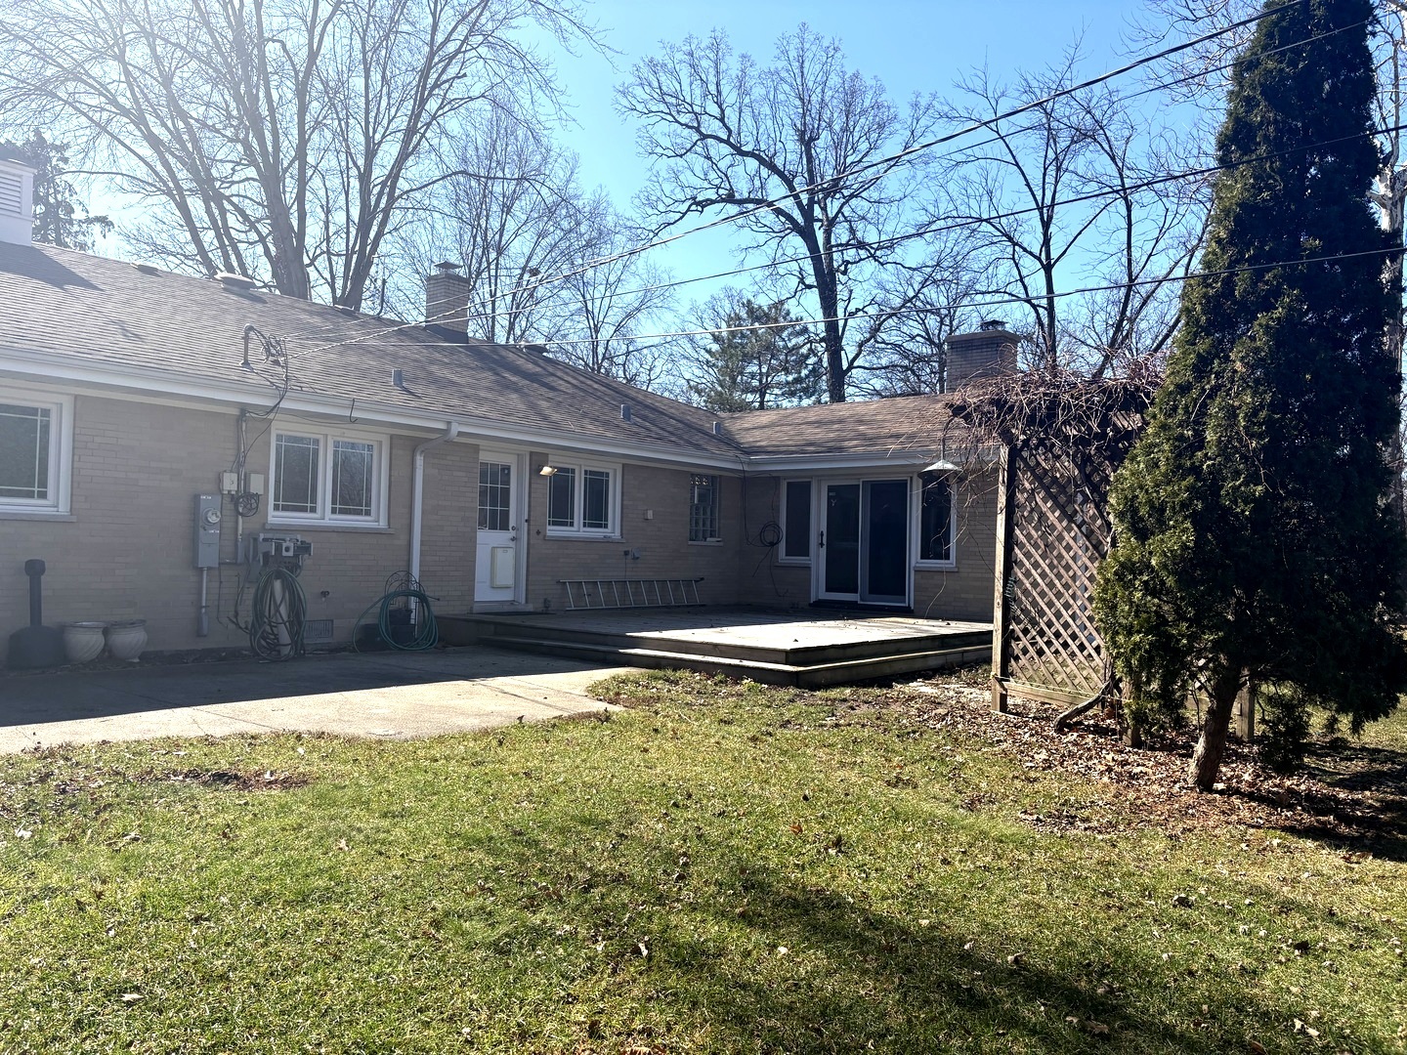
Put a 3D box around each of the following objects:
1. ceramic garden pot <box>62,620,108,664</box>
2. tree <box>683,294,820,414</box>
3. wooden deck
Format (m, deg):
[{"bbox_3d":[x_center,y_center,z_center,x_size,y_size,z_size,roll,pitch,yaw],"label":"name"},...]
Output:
[{"bbox_3d":[-5.756,1.069,9.830,0.360,0.360,0.360,3,-2,-30],"label":"ceramic garden pot"},{"bbox_3d":[2.129,-3.900,46.000,6.200,12.500,6.200,2,-1,3],"label":"tree"},{"bbox_3d":[0.716,1.417,14.044,5.590,0.310,6.670,1,-2,38],"label":"wooden deck"}]

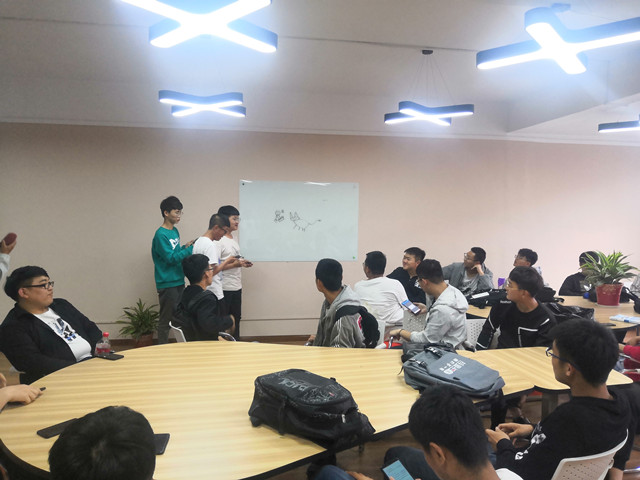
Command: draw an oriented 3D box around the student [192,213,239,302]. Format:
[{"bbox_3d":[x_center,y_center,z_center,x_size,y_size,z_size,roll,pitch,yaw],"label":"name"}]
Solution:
[{"bbox_3d":[-1.005,0.544,4.715,0.420,1.620,0.460,0,3,-18],"label":"student"}]

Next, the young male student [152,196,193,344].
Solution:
[{"bbox_3d":[-1.404,0.438,4.850,0.400,1.730,0.450,2,3,21],"label":"young male student"}]

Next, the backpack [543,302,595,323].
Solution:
[{"bbox_3d":[2.013,0.596,4.185,0.450,0.140,0.300,2,3,22],"label":"backpack"}]

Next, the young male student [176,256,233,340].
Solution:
[{"bbox_3d":[-0.693,0.738,3.585,0.780,1.270,0.520,-1,3,-28],"label":"young male student"}]

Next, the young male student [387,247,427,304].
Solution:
[{"bbox_3d":[0.853,0.702,4.789,0.560,1.270,0.750,2,3,20],"label":"young male student"}]

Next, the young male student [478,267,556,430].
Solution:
[{"bbox_3d":[1.317,0.800,3.260,0.580,1.230,0.800,2,3,19],"label":"young male student"}]

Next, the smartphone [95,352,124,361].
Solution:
[{"bbox_3d":[-1.198,0.657,2.837,0.158,0.009,0.076,2,3,28],"label":"smartphone"}]

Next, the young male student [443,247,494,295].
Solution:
[{"bbox_3d":[1.405,0.733,4.794,0.550,1.290,0.720,2,3,21],"label":"young male student"}]

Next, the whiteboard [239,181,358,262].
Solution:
[{"bbox_3d":[-0.247,-0.224,6.253,1.490,1.000,0.020,0,3,-8],"label":"whiteboard"}]

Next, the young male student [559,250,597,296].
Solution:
[{"bbox_3d":[2.911,0.734,5.332,0.560,1.210,0.780,1,3,9],"label":"young male student"}]

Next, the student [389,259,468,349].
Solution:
[{"bbox_3d":[0.781,0.778,3.695,0.740,1.300,0.520,2,3,18],"label":"student"}]

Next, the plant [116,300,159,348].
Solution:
[{"bbox_3d":[-2.013,0.992,5.710,0.530,0.600,0.530,1,3,0],"label":"plant"}]

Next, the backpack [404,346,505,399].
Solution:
[{"bbox_3d":[0.662,0.667,2.528,0.310,0.150,0.430,-2,4,-43],"label":"backpack"}]

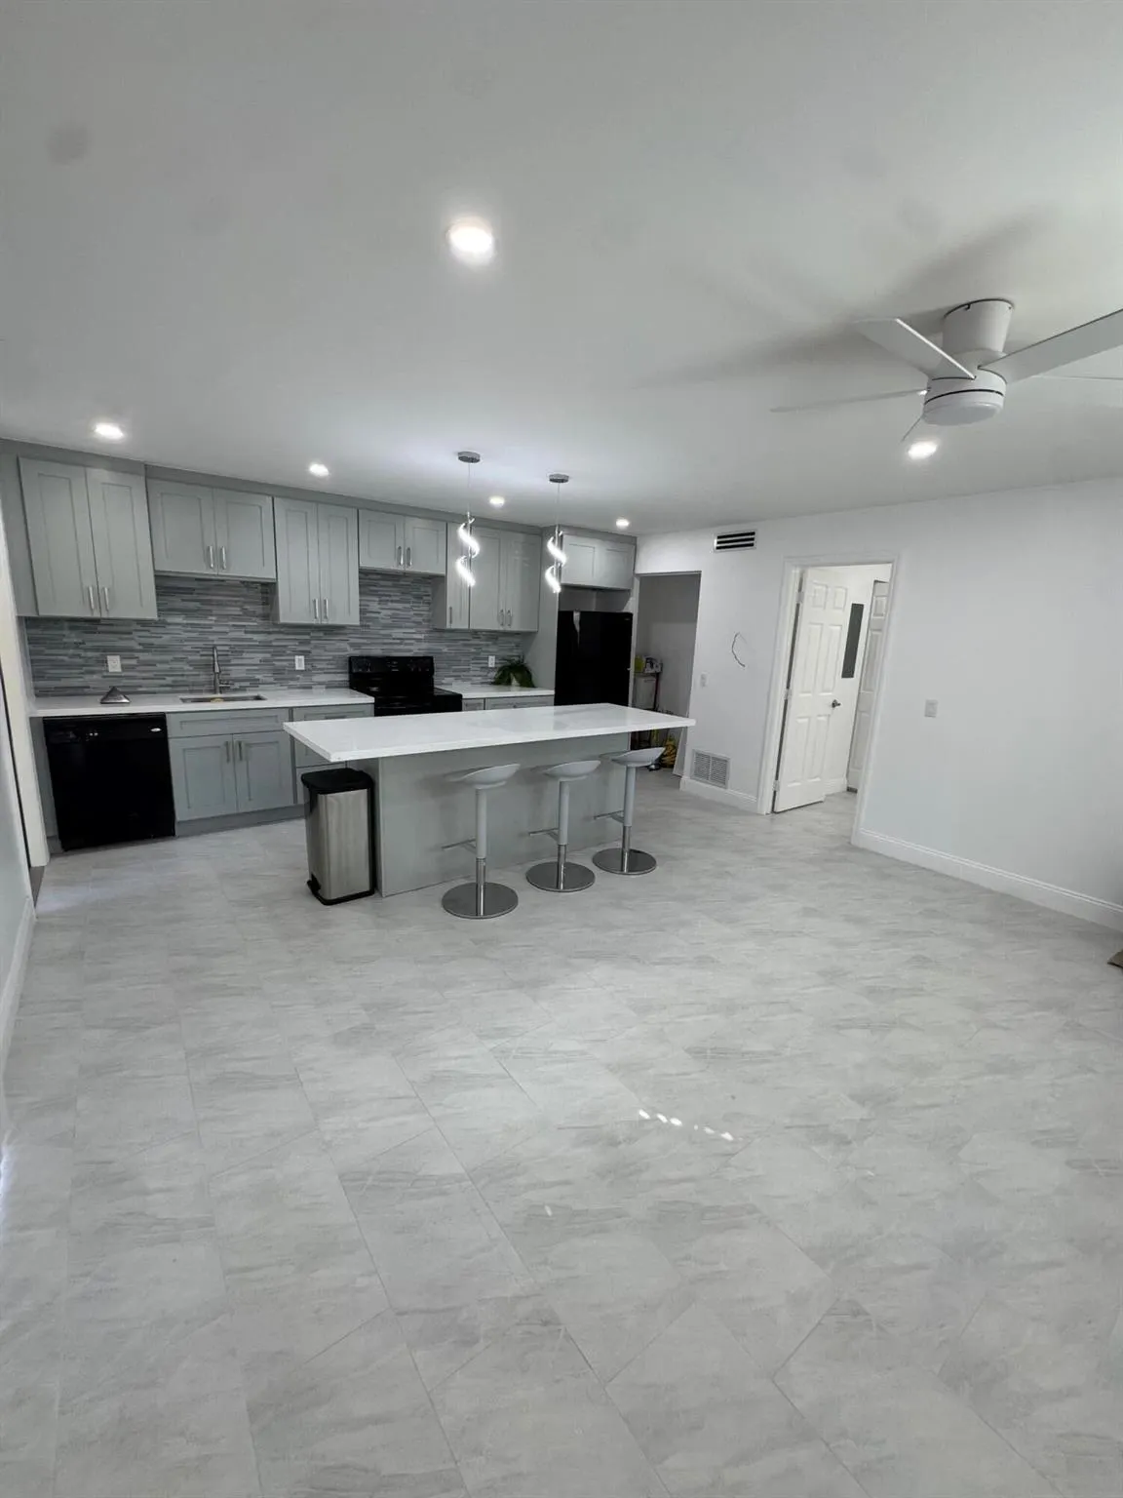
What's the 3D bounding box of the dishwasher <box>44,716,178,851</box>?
[{"bbox_3d":[-3.048,0.154,4.137,0.610,0.856,0.610,-6,15,-35],"label":"dishwasher"}]

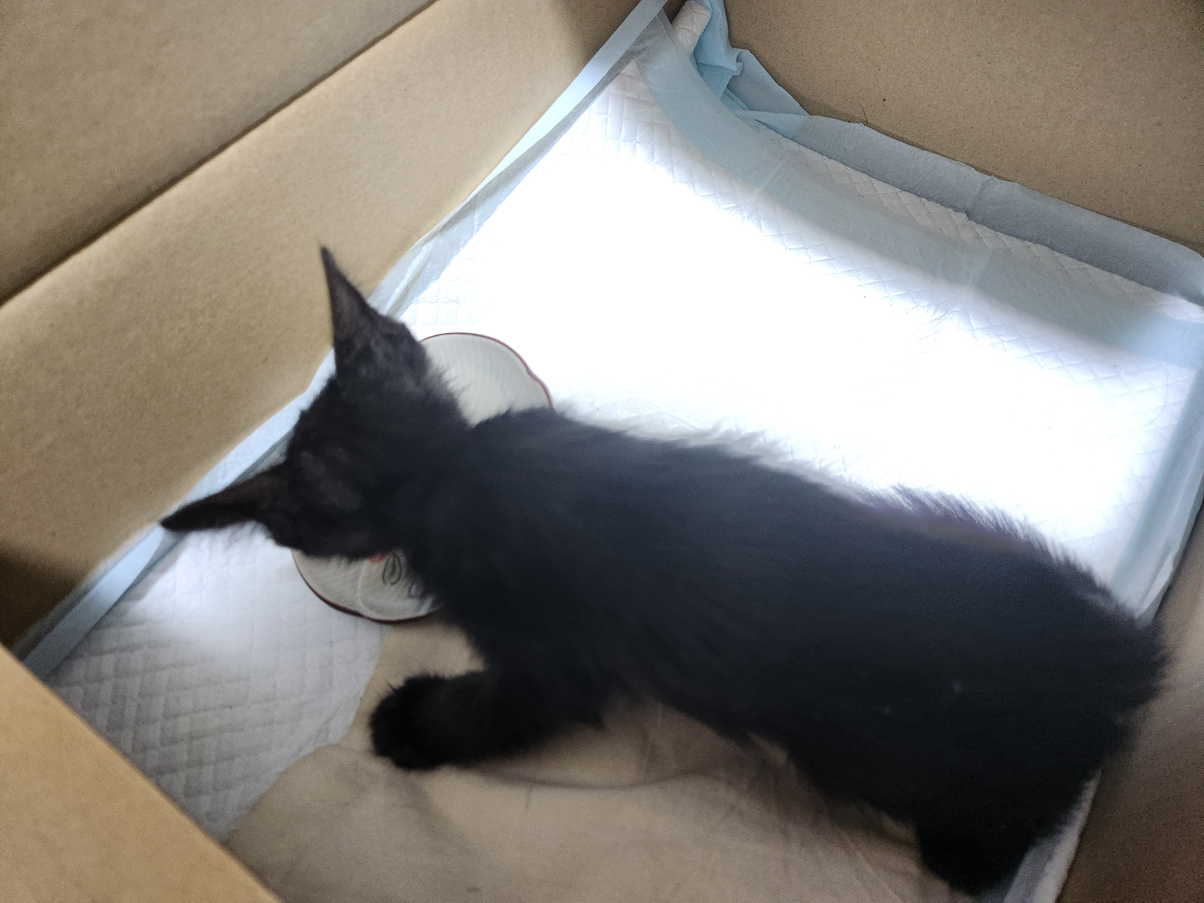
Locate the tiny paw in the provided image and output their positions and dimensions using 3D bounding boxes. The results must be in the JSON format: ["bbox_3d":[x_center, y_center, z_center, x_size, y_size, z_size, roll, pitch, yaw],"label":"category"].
[{"bbox_3d":[-0.069,0.098,0.290,0.030,0.022,0.030,-8,60,-2],"label":"tiny paw"}]

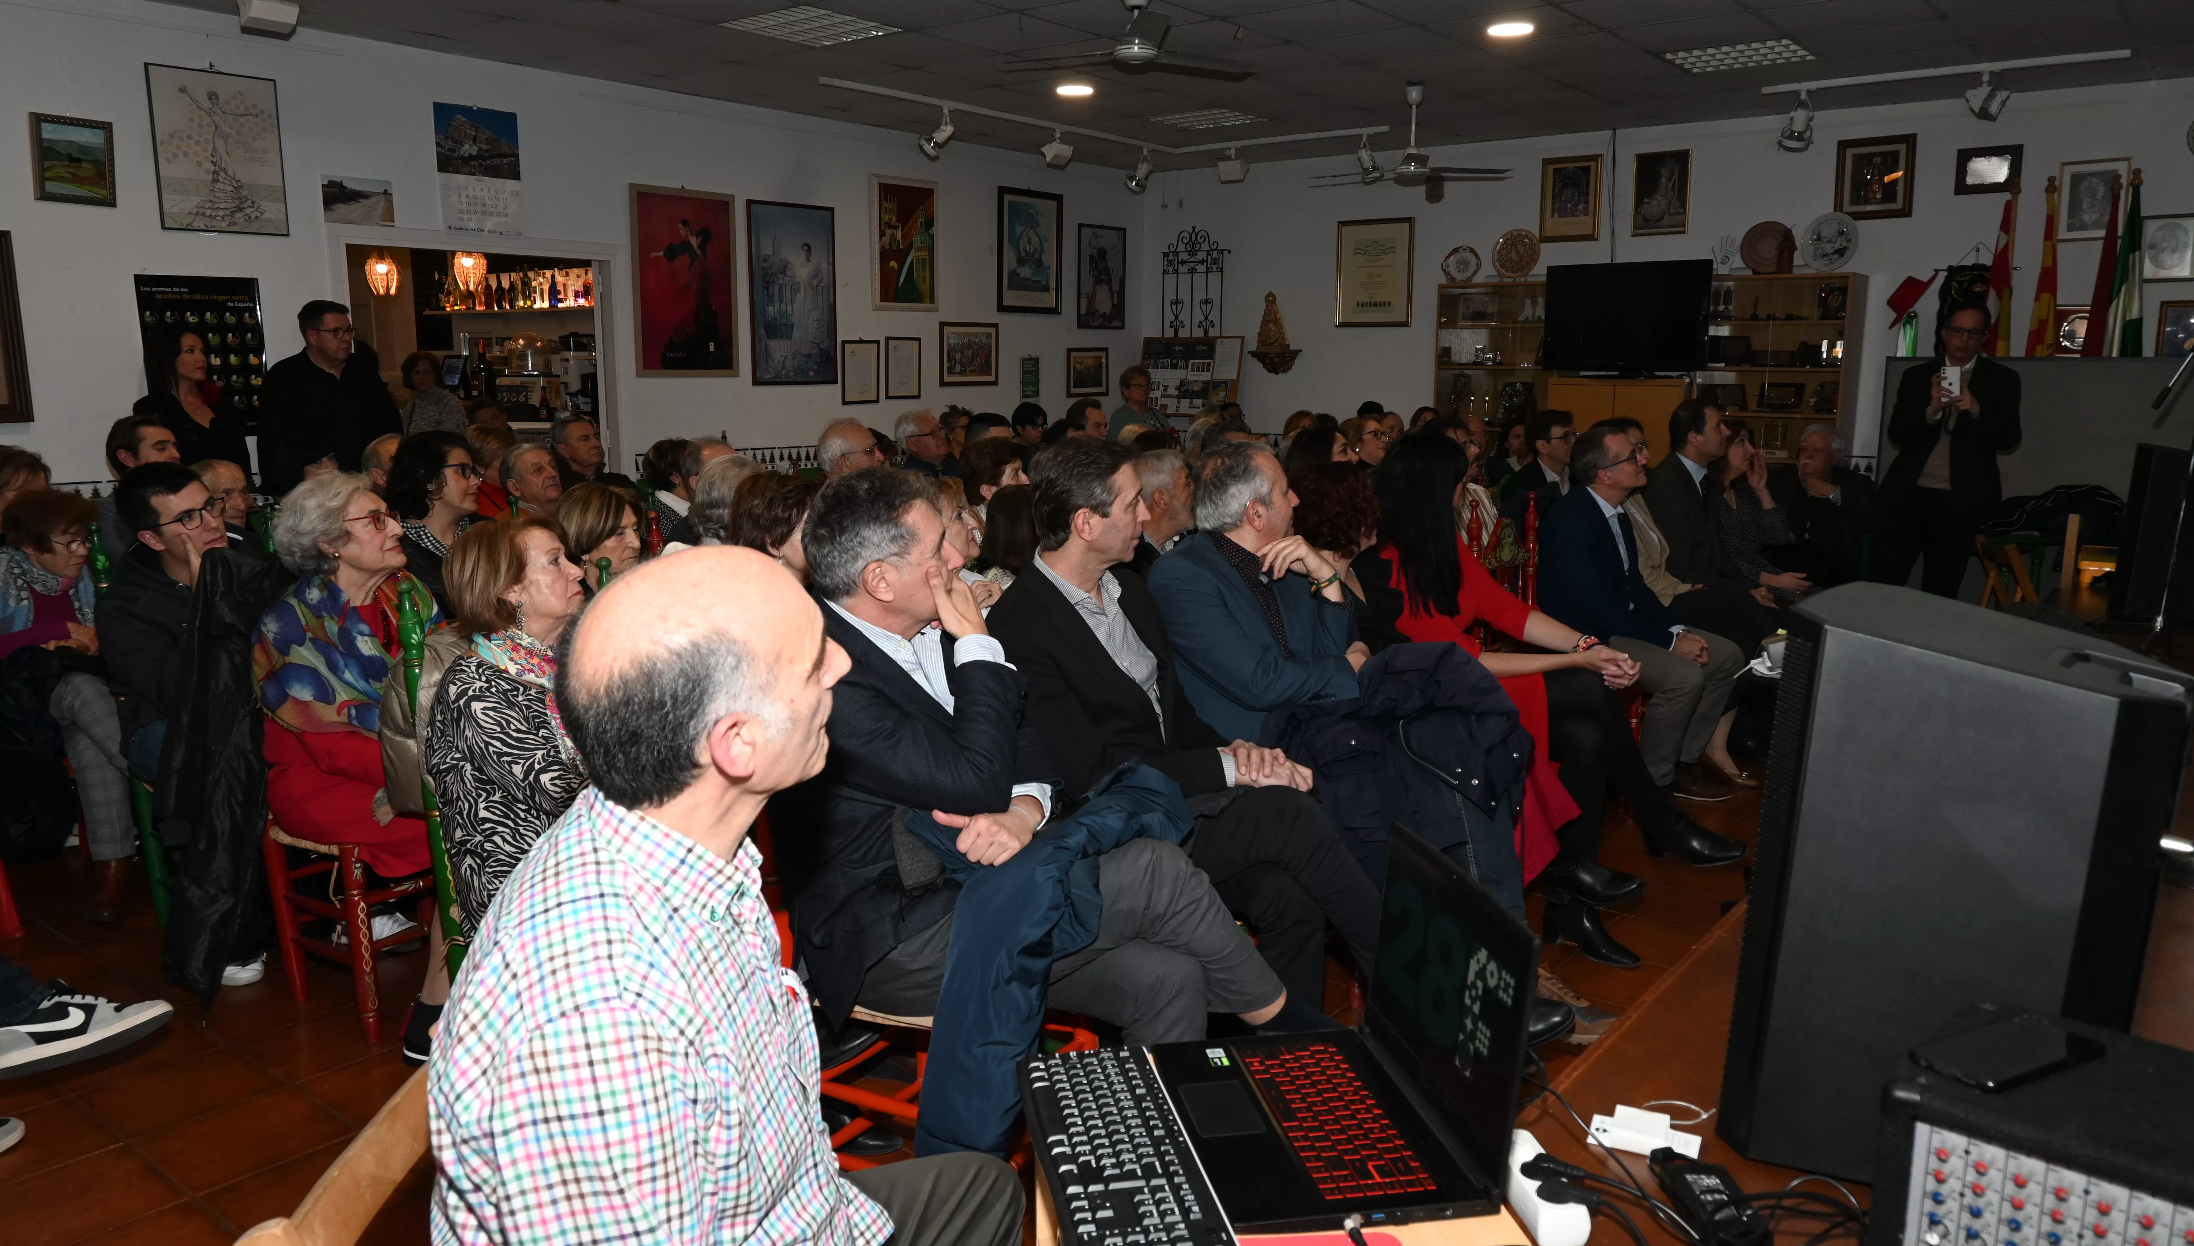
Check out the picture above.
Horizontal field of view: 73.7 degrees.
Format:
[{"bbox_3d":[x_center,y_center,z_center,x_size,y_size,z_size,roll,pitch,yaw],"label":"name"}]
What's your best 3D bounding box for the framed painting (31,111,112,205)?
[{"bbox_3d":[-4.050,-1.836,5.805,0.030,0.336,0.290,8,13,38],"label":"framed painting"}]

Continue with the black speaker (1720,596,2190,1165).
[{"bbox_3d":[0.929,0.280,1.593,0.355,0.585,0.395,8,13,38],"label":"black speaker"}]

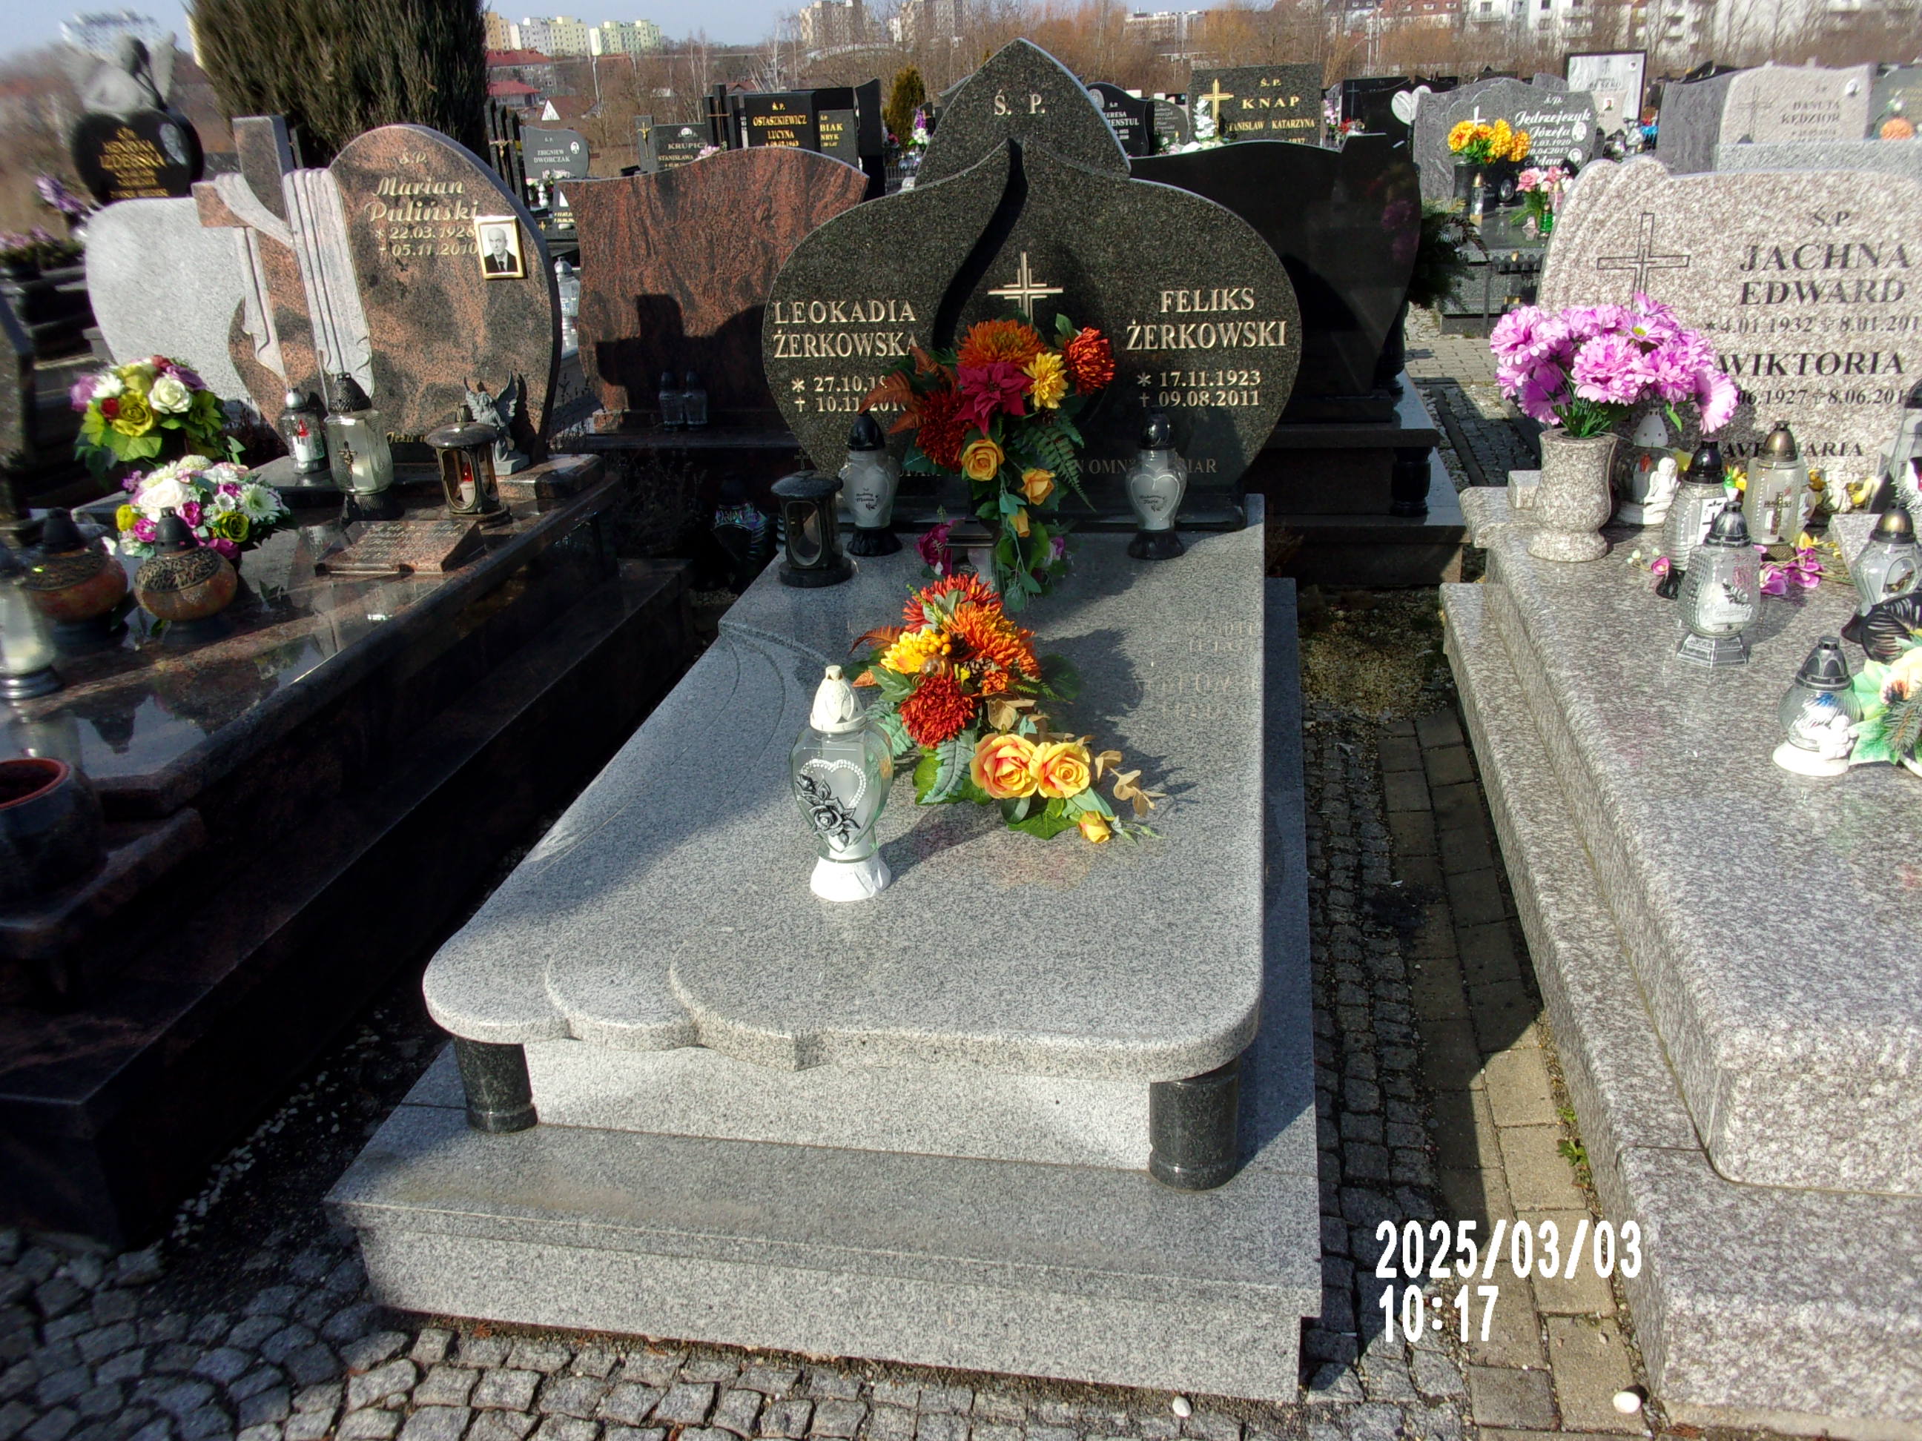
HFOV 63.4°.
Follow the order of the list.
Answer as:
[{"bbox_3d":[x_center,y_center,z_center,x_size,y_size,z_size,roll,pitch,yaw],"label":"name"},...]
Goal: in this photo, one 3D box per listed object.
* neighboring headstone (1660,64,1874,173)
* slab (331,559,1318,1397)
[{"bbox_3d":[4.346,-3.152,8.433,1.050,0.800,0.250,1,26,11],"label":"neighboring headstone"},{"bbox_3d":[0.022,0.106,3.163,1.320,0.510,2.640,1,24,11],"label":"slab"}]

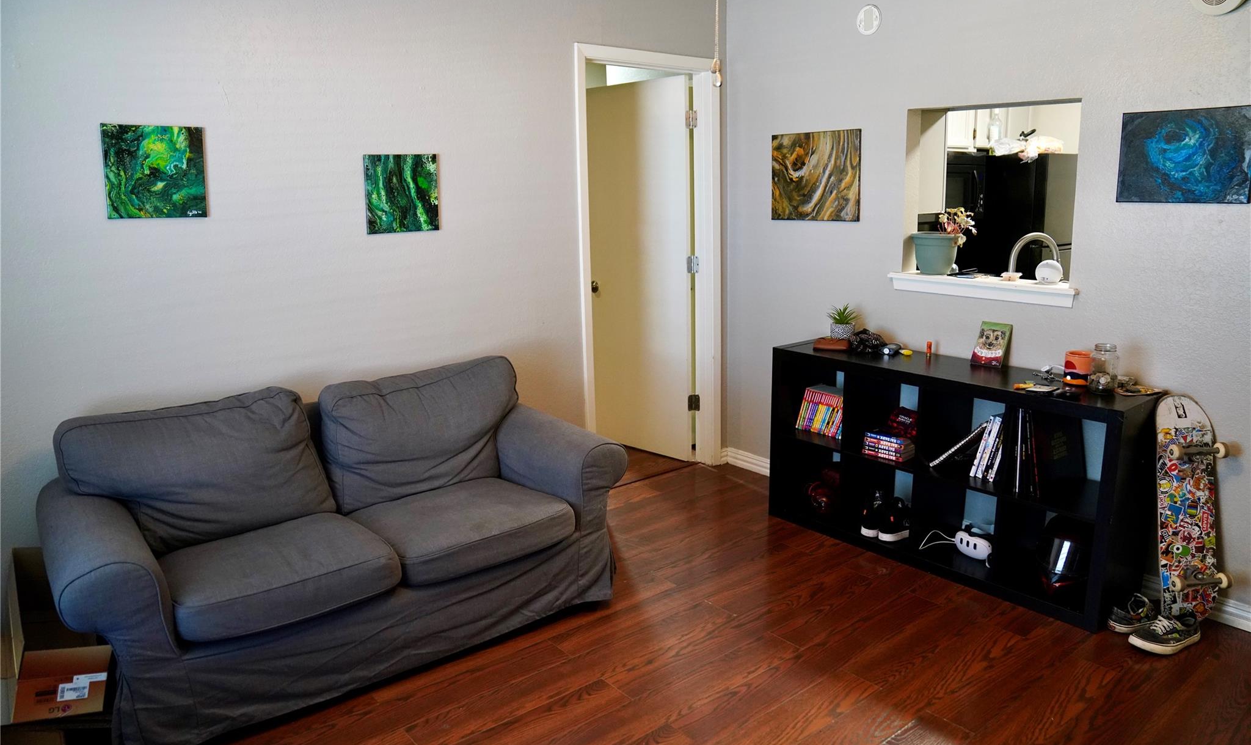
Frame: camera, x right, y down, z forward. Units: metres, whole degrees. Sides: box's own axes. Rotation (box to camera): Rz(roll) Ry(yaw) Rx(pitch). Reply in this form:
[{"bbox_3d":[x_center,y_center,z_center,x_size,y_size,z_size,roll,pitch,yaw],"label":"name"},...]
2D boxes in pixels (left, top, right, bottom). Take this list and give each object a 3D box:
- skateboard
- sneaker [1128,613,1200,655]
[{"bbox_3d":[1.911,0.484,2.817,0.205,0.800,0.130,-1,-3,1],"label":"skateboard"},{"bbox_3d":[1.782,0.844,2.738,0.285,0.100,0.110,-4,13,-12],"label":"sneaker"}]

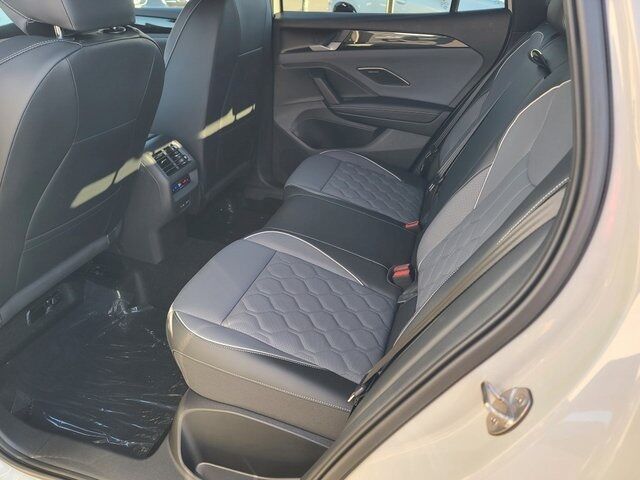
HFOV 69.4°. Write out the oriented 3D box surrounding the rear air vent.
[{"bbox_3d":[-0.409,-0.222,1.274,0.035,0.072,0.110,-21,19,25],"label":"rear air vent"}]

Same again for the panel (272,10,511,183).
[{"bbox_3d":[0.222,-0.499,1.756,0.803,0.660,0.118,8,28,13],"label":"panel"}]

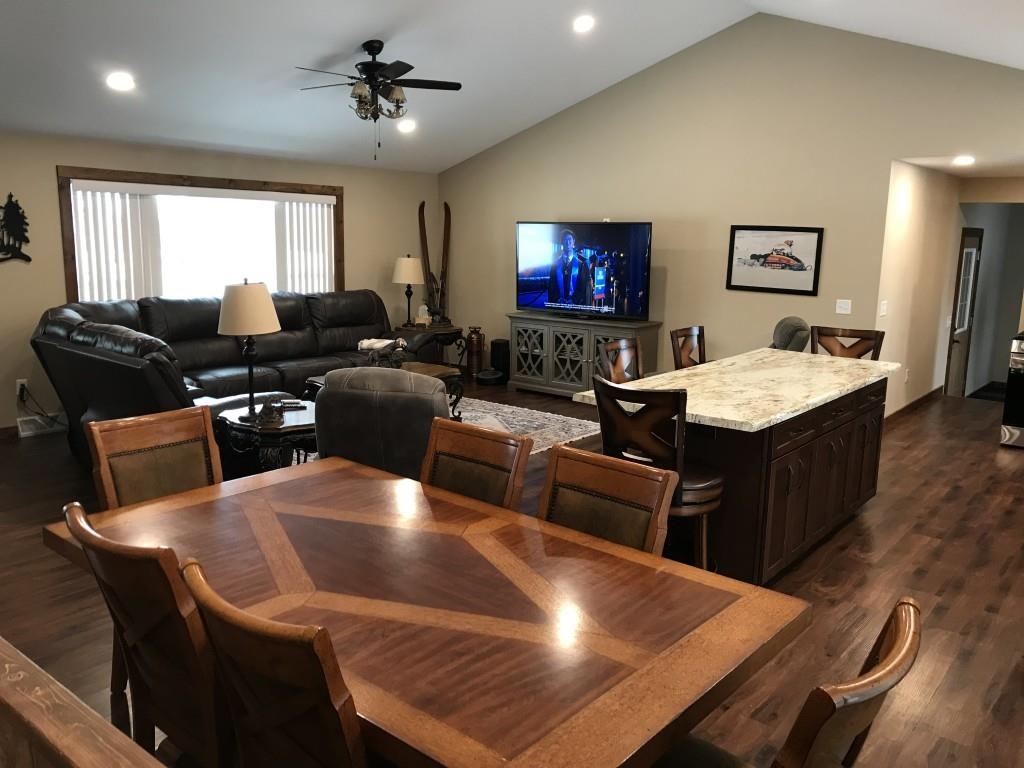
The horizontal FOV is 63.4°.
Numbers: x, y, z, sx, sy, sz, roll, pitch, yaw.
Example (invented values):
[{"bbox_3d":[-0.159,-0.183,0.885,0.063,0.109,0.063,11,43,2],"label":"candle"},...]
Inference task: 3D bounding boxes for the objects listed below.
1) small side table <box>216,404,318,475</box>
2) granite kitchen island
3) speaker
[{"bbox_3d":[-1.399,0.501,5.149,0.690,0.640,0.690,10,14,38],"label":"small side table"},{"bbox_3d":[1.374,0.418,4.734,0.951,0.928,2.324,9,13,38],"label":"granite kitchen island"},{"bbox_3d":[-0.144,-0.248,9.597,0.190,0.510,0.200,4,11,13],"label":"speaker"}]

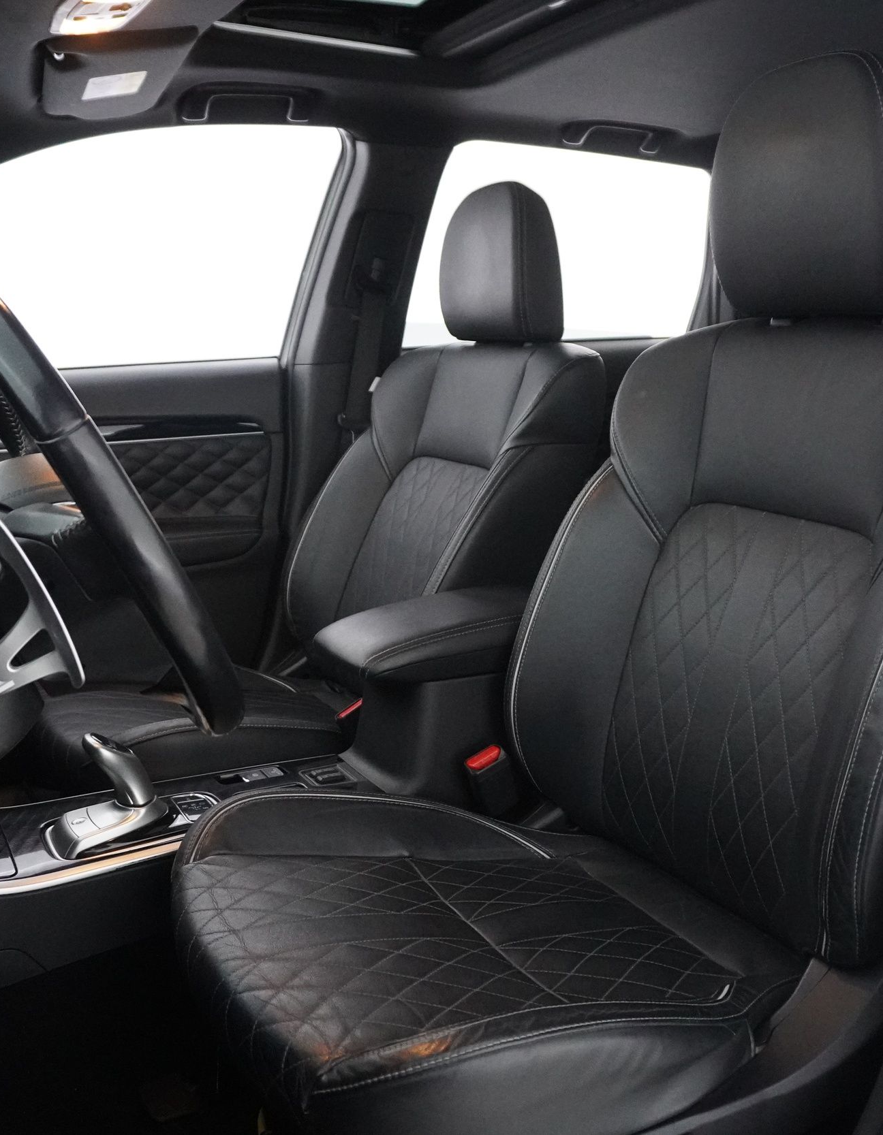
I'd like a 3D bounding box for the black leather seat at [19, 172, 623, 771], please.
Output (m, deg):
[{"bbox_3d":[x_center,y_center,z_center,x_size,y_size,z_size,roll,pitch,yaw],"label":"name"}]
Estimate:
[{"bbox_3d":[-0.205,-0.049,1.671,0.790,1.035,0.540,-6,11,-25],"label":"black leather seat"}]

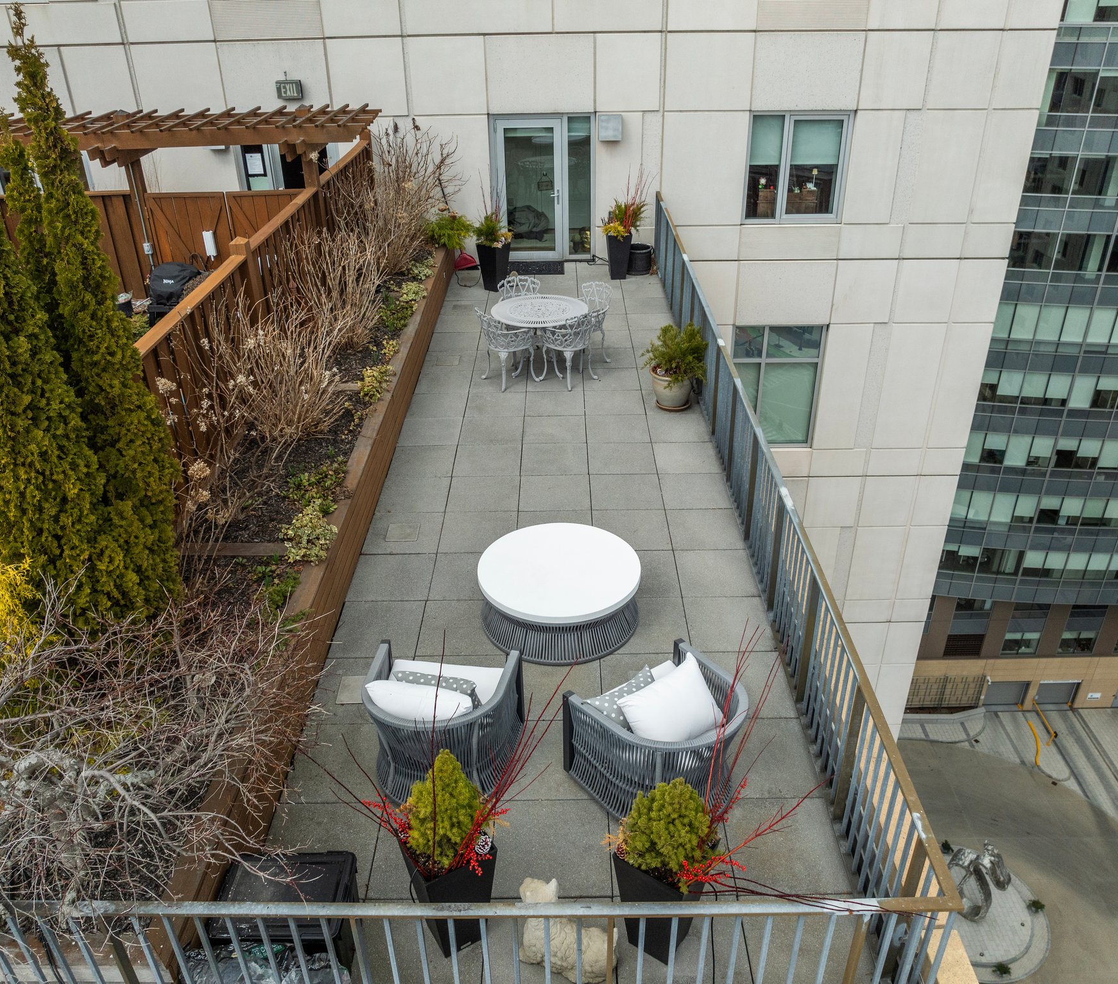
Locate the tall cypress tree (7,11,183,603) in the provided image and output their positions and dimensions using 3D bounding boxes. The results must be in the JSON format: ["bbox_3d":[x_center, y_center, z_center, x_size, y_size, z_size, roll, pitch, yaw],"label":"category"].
[{"bbox_3d":[-2.646,-0.733,5.022,0.760,3.300,0.760,-1,30,1],"label":"tall cypress tree"}]

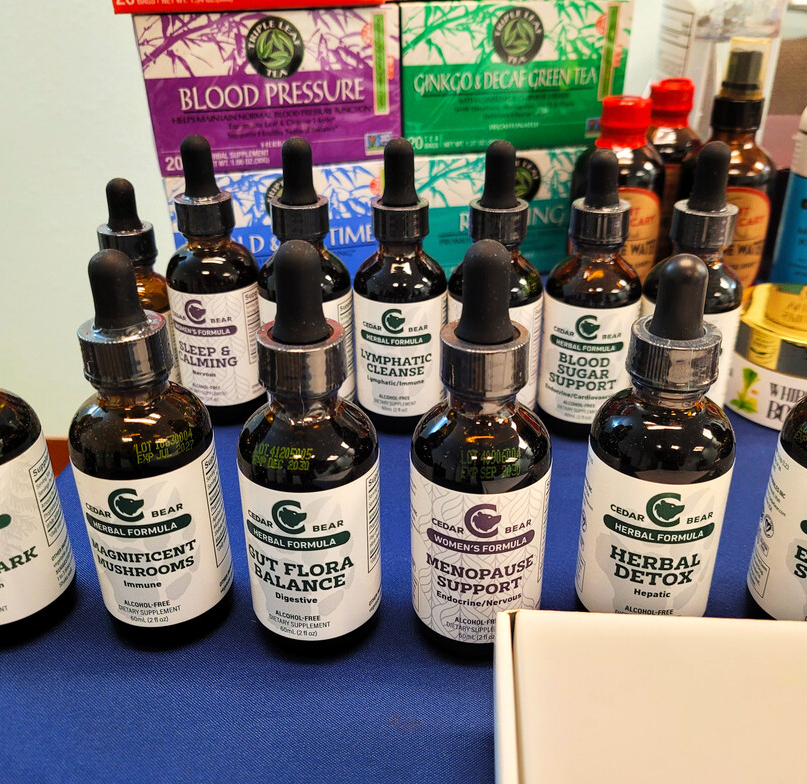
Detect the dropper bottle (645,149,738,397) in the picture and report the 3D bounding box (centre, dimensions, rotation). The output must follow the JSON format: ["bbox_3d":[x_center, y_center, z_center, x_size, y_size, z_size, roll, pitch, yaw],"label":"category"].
[{"bbox_3d":[0.117,-0.040,0.319,0.039,0.119,0.039,14,31,27],"label":"dropper bottle"}]

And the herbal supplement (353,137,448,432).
[{"bbox_3d":[-0.001,-0.044,0.331,0.039,0.120,0.039,3,28,8],"label":"herbal supplement"}]

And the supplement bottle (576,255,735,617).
[{"bbox_3d":[0.071,0.017,0.218,0.039,0.116,0.039,5,28,11],"label":"supplement bottle"}]

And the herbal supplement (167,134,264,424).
[{"bbox_3d":[-0.083,-0.049,0.344,0.039,0.120,0.039,1,28,4],"label":"herbal supplement"}]

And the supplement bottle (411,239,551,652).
[{"bbox_3d":[0.021,0.016,0.214,0.039,0.118,0.039,0,27,2],"label":"supplement bottle"}]

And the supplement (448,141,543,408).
[{"bbox_3d":[0.039,-0.044,0.329,0.039,0.119,0.039,9,29,19],"label":"supplement"}]

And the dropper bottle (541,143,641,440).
[{"bbox_3d":[0.078,-0.040,0.325,0.039,0.118,0.039,8,29,16],"label":"dropper bottle"}]

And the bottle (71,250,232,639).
[{"bbox_3d":[-0.073,0.016,0.222,0.039,0.115,0.039,1,27,4],"label":"bottle"}]

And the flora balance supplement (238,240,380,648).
[{"bbox_3d":[-0.026,0.017,0.217,0.039,0.119,0.039,3,28,8],"label":"flora balance supplement"}]

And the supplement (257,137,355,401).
[{"bbox_3d":[-0.042,-0.046,0.337,0.039,0.120,0.039,5,28,11],"label":"supplement"}]

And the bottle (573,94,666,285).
[{"bbox_3d":[0.117,-0.100,0.437,0.048,0.118,0.048,1,27,3],"label":"bottle"}]

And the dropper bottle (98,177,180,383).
[{"bbox_3d":[-0.119,-0.044,0.353,0.033,0.103,0.033,-3,28,-4],"label":"dropper bottle"}]

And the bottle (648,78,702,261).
[{"bbox_3d":[0.160,-0.129,0.491,0.048,0.119,0.048,8,29,16],"label":"bottle"}]

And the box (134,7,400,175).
[{"bbox_3d":[-0.077,-0.178,0.455,0.137,0.082,0.067,-8,28,-14],"label":"box"}]

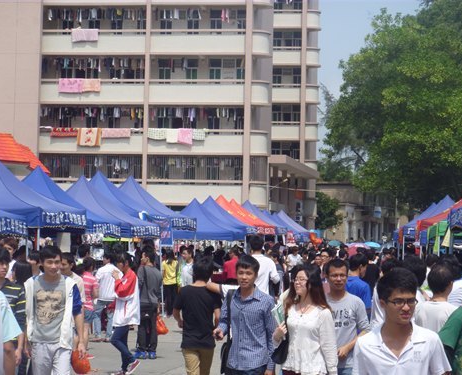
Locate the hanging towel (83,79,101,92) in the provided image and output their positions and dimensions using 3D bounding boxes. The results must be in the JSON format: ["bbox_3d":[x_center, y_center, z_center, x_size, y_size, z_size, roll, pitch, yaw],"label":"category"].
[{"bbox_3d":[-9.486,-6.960,108.361,1.307,0.907,0.200,1,-2,7],"label":"hanging towel"}]

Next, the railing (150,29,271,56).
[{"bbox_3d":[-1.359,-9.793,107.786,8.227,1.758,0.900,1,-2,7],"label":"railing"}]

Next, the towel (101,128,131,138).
[{"bbox_3d":[-7.726,-3.640,107.500,1.920,0.680,0.220,1,-2,9],"label":"towel"}]

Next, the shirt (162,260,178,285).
[{"bbox_3d":[-1.441,2.019,37.600,0.390,0.600,0.270,1,-2,0],"label":"shirt"}]

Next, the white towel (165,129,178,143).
[{"bbox_3d":[-3.993,-3.488,107.000,0.850,0.960,0.220,1,-2,9],"label":"white towel"}]

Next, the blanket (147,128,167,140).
[{"bbox_3d":[-4.978,-3.602,107.683,1.340,0.793,0.200,1,-2,7],"label":"blanket"}]

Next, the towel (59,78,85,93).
[{"bbox_3d":[-10.937,-6.944,108.543,1.688,0.963,0.200,1,-2,7],"label":"towel"}]

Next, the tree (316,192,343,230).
[{"bbox_3d":[8.364,3.666,148.044,4.300,6.400,4.300,1,-2,9],"label":"tree"}]

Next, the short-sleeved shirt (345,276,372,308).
[{"bbox_3d":[1.233,1.259,16.600,0.460,0.670,0.280,0,-2,38],"label":"short-sleeved shirt"}]

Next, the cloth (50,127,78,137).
[{"bbox_3d":[-11.369,-3.759,108.492,1.953,0.635,0.200,1,-2,7],"label":"cloth"}]

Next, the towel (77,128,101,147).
[{"bbox_3d":[-9.587,-3.392,107.800,1.620,1.220,0.220,1,-2,9],"label":"towel"}]

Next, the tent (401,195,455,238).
[{"bbox_3d":[6.688,1.916,48.994,3.000,3.350,3.000,1,-2,7],"label":"tent"}]

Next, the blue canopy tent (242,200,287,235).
[{"bbox_3d":[0.637,2.312,66.961,3.000,3.350,3.000,1,-2,9],"label":"blue canopy tent"}]

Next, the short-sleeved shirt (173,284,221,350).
[{"bbox_3d":[-0.347,1.366,16.700,0.500,0.680,0.290,1,-2,6],"label":"short-sleeved shirt"}]

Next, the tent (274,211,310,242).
[{"bbox_3d":[2.611,2.895,81.942,3.000,3.438,3.000,1,-2,9],"label":"tent"}]

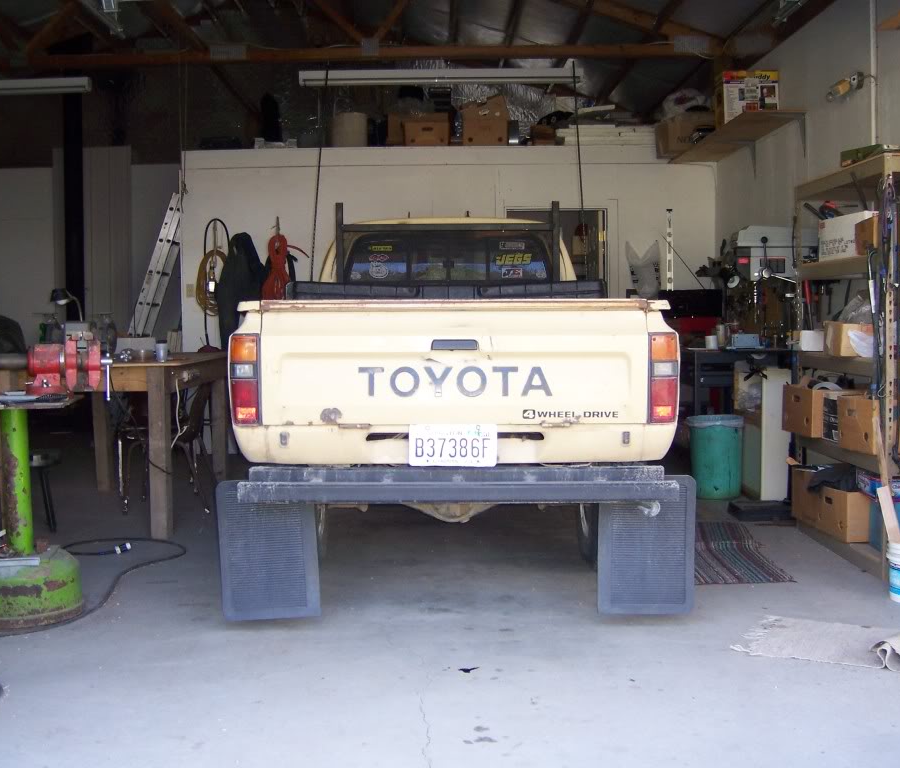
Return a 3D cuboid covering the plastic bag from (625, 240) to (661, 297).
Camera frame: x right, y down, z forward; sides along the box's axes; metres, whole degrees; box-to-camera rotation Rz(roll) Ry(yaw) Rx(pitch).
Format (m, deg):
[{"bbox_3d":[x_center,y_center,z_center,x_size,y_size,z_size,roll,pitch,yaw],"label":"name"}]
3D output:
[{"bbox_3d":[1.540,-0.918,8.496,0.280,0.470,0.160,-1,3,-1],"label":"plastic bag"}]

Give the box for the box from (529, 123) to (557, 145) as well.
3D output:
[{"bbox_3d":[0.788,-2.096,9.099,0.220,0.180,0.240,0,4,0],"label":"box"}]

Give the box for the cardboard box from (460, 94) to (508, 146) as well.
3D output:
[{"bbox_3d":[0.290,-2.221,9.160,0.410,0.430,0.420,0,4,0],"label":"cardboard box"}]

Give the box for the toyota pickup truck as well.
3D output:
[{"bbox_3d":[-0.003,-0.087,5.833,1.700,1.780,4.650,0,4,0],"label":"toyota pickup truck"}]

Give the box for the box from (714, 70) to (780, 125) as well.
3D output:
[{"bbox_3d":[2.020,-1.926,7.249,0.365,0.370,0.250,-1,3,-1],"label":"box"}]

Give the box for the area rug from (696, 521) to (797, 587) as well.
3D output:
[{"bbox_3d":[1.225,0.803,5.197,0.620,0.015,1.450,0,3,8],"label":"area rug"}]

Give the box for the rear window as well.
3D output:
[{"bbox_3d":[-0.011,-0.657,5.844,1.150,0.340,0.100,-1,3,-1],"label":"rear window"}]

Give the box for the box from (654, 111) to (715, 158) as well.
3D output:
[{"bbox_3d":[1.935,-1.978,8.507,0.450,0.320,0.400,-1,3,-1],"label":"box"}]

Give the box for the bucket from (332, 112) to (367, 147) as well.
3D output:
[{"bbox_3d":[-0.843,-2.121,9.104,0.295,0.340,0.295,0,4,0],"label":"bucket"}]

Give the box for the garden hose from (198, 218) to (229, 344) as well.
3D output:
[{"bbox_3d":[-1.986,-0.863,8.961,0.260,1.060,0.100,0,4,0],"label":"garden hose"}]

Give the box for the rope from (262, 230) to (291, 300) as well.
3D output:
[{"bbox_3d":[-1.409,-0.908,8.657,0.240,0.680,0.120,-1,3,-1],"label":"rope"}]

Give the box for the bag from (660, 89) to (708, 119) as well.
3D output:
[{"bbox_3d":[1.897,-2.262,8.617,0.400,0.260,0.340,0,4,0],"label":"bag"}]

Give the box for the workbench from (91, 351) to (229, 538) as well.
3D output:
[{"bbox_3d":[-1.913,0.315,6.389,1.030,0.910,1.920,-1,3,-1],"label":"workbench"}]

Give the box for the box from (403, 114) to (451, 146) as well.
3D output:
[{"bbox_3d":[-0.197,-2.145,9.180,0.410,0.270,0.450,0,4,0],"label":"box"}]

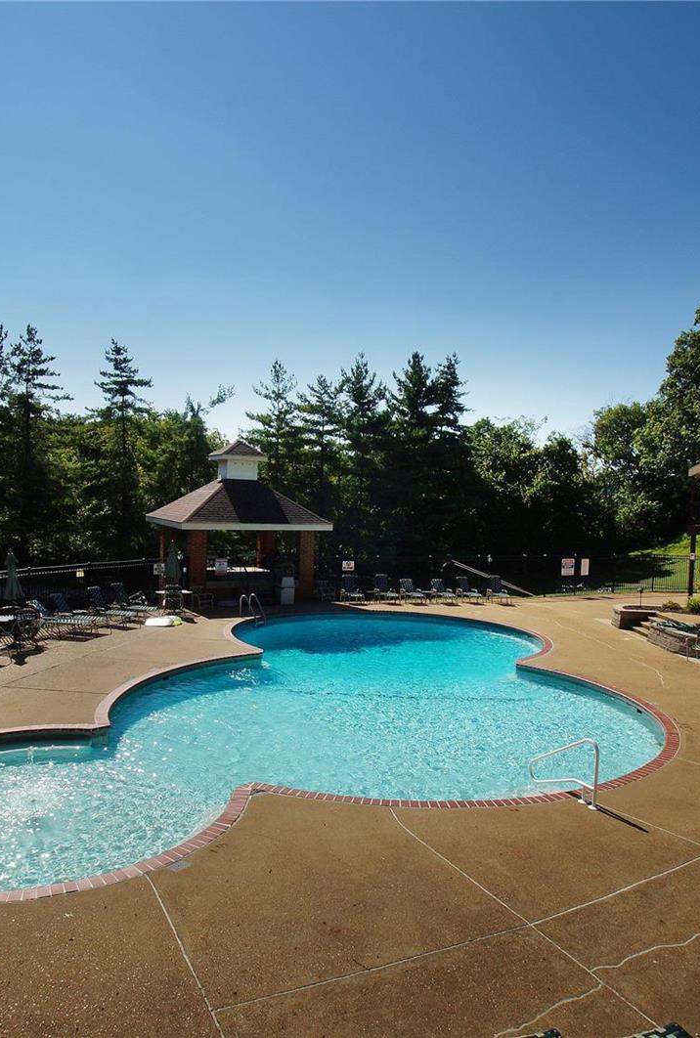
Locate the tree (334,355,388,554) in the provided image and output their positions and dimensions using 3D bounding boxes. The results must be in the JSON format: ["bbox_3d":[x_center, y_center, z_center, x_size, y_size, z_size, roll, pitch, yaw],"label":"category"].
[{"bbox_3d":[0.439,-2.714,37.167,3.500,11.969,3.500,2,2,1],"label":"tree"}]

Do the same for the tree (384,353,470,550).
[{"bbox_3d":[4.400,-3.485,40.000,5.000,12.249,4.600,2,2,6],"label":"tree"}]

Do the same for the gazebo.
[{"bbox_3d":[-4.554,-0.071,27.917,5.850,6.104,5.850,1,2,-28],"label":"gazebo"}]

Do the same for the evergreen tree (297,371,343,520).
[{"bbox_3d":[-1.654,-2.816,40.000,3.200,10.912,3.200,1,2,-2],"label":"evergreen tree"}]

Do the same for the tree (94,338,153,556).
[{"bbox_3d":[-12.569,-3.727,38.500,3.300,12.535,3.300,1,2,-18],"label":"tree"}]

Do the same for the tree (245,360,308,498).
[{"bbox_3d":[-4.049,-2.683,37.163,3.800,11.639,3.800,2,2,-6],"label":"tree"}]

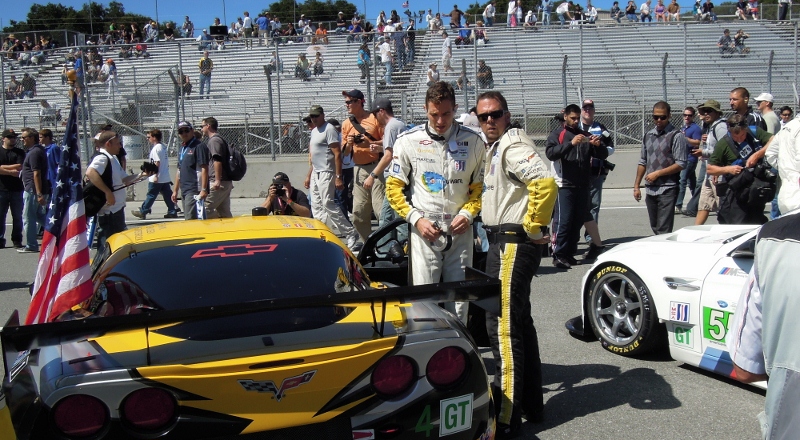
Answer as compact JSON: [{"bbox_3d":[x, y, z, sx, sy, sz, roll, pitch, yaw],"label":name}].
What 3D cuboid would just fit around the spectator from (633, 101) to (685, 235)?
[{"bbox_3d":[2.791,-0.381,8.700,0.580,1.770,0.400,1,7,22],"label":"spectator"}]

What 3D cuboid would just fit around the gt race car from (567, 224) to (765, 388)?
[{"bbox_3d":[3.080,0.332,4.780,1.920,1.320,4.650,-5,7,-29],"label":"gt race car"}]

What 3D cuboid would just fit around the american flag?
[{"bbox_3d":[-1.535,0.021,3.714,0.340,1.200,0.250,-4,7,-22],"label":"american flag"}]

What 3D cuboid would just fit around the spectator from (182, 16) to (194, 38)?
[{"bbox_3d":[-11.745,-10.411,45.092,0.520,1.720,0.420,-3,6,-11],"label":"spectator"}]

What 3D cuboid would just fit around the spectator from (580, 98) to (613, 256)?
[{"bbox_3d":[2.325,-0.540,9.850,0.540,1.860,0.420,0,6,11],"label":"spectator"}]

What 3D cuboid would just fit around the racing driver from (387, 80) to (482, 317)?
[{"bbox_3d":[0.183,0.164,4.375,0.530,1.810,0.380,-1,7,5],"label":"racing driver"}]

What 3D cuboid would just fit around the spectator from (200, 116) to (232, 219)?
[{"bbox_3d":[-2.664,-0.581,11.597,0.480,1.770,0.500,-1,7,3],"label":"spectator"}]

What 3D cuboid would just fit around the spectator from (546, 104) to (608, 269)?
[{"bbox_3d":[1.915,-0.369,8.785,0.580,1.750,0.440,-6,8,-30],"label":"spectator"}]

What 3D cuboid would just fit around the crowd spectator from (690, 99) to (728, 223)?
[{"bbox_3d":[3.903,-0.621,10.200,0.600,1.780,0.520,-5,7,-29],"label":"crowd spectator"}]

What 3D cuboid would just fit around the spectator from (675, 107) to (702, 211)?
[{"bbox_3d":[4.779,-0.984,13.400,0.520,1.760,0.500,2,8,34],"label":"spectator"}]

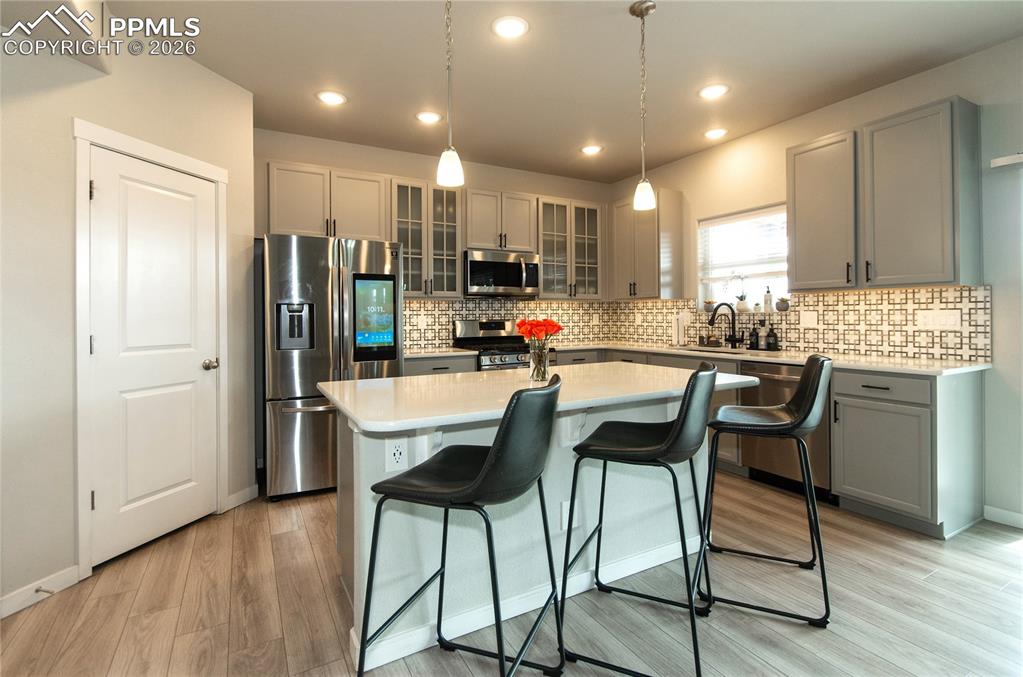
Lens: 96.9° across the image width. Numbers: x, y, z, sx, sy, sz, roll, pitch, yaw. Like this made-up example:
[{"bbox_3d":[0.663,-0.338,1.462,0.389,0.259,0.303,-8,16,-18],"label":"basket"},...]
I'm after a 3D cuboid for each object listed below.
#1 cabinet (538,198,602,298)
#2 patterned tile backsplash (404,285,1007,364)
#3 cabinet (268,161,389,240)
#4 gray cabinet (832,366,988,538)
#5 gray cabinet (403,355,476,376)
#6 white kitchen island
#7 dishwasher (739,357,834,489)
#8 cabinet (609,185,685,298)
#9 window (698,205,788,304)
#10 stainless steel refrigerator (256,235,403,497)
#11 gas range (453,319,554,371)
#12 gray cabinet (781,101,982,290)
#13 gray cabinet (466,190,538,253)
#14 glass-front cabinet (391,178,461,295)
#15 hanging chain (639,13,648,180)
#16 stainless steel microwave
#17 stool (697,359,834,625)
[{"bbox_3d":[0.550,-0.910,4.889,0.784,1.023,0.334,-2,3,-28],"label":"cabinet"},{"bbox_3d":[0.812,-0.102,3.379,2.597,0.457,3.245,-2,3,-29],"label":"patterned tile backsplash"},{"bbox_3d":[-1.503,-1.067,3.767,0.888,0.555,0.334,-2,3,-28],"label":"cabinet"},{"bbox_3d":[2.379,0.627,2.735,0.617,0.885,0.504,-2,3,-28],"label":"gray cabinet"},{"bbox_3d":[-0.713,0.557,4.070,0.630,0.829,0.624,-2,3,-29],"label":"gray cabinet"},{"bbox_3d":[0.148,0.652,2.050,1.792,0.914,0.918,-2,3,-29],"label":"white kitchen island"},{"bbox_3d":[2.070,0.554,3.160,0.620,0.775,0.605,-2,3,-29],"label":"dishwasher"},{"bbox_3d":[1.359,-0.901,4.699,0.330,1.009,0.756,-2,3,-29],"label":"cabinet"},{"bbox_3d":[2.044,-0.671,4.009,0.091,0.843,0.862,-2,3,-28],"label":"window"},{"bbox_3d":[-1.407,0.175,3.565,0.924,1.792,0.802,-2,3,-28],"label":"stainless steel refrigerator"},{"bbox_3d":[-0.076,0.431,4.385,0.771,1.194,0.688,-2,3,-28],"label":"gas range"},{"bbox_3d":[2.324,-0.832,2.927,0.330,1.019,0.902,-2,3,-29],"label":"gray cabinet"},{"bbox_3d":[-0.162,-1.116,4.494,0.767,0.557,0.334,-2,3,-28],"label":"gray cabinet"},{"bbox_3d":[-0.788,-0.861,4.141,0.656,1.016,0.324,-2,3,-29],"label":"glass-front cabinet"},{"bbox_3d":[0.647,-1.188,2.228,0.032,0.795,0.032,-2,3,-29],"label":"hanging chain"},{"bbox_3d":[-0.152,-0.609,4.467,0.767,0.415,0.423,-2,3,-28],"label":"stainless steel microwave"},{"bbox_3d":[1.128,0.614,2.067,0.501,1.002,0.491,0,3,26],"label":"stool"}]

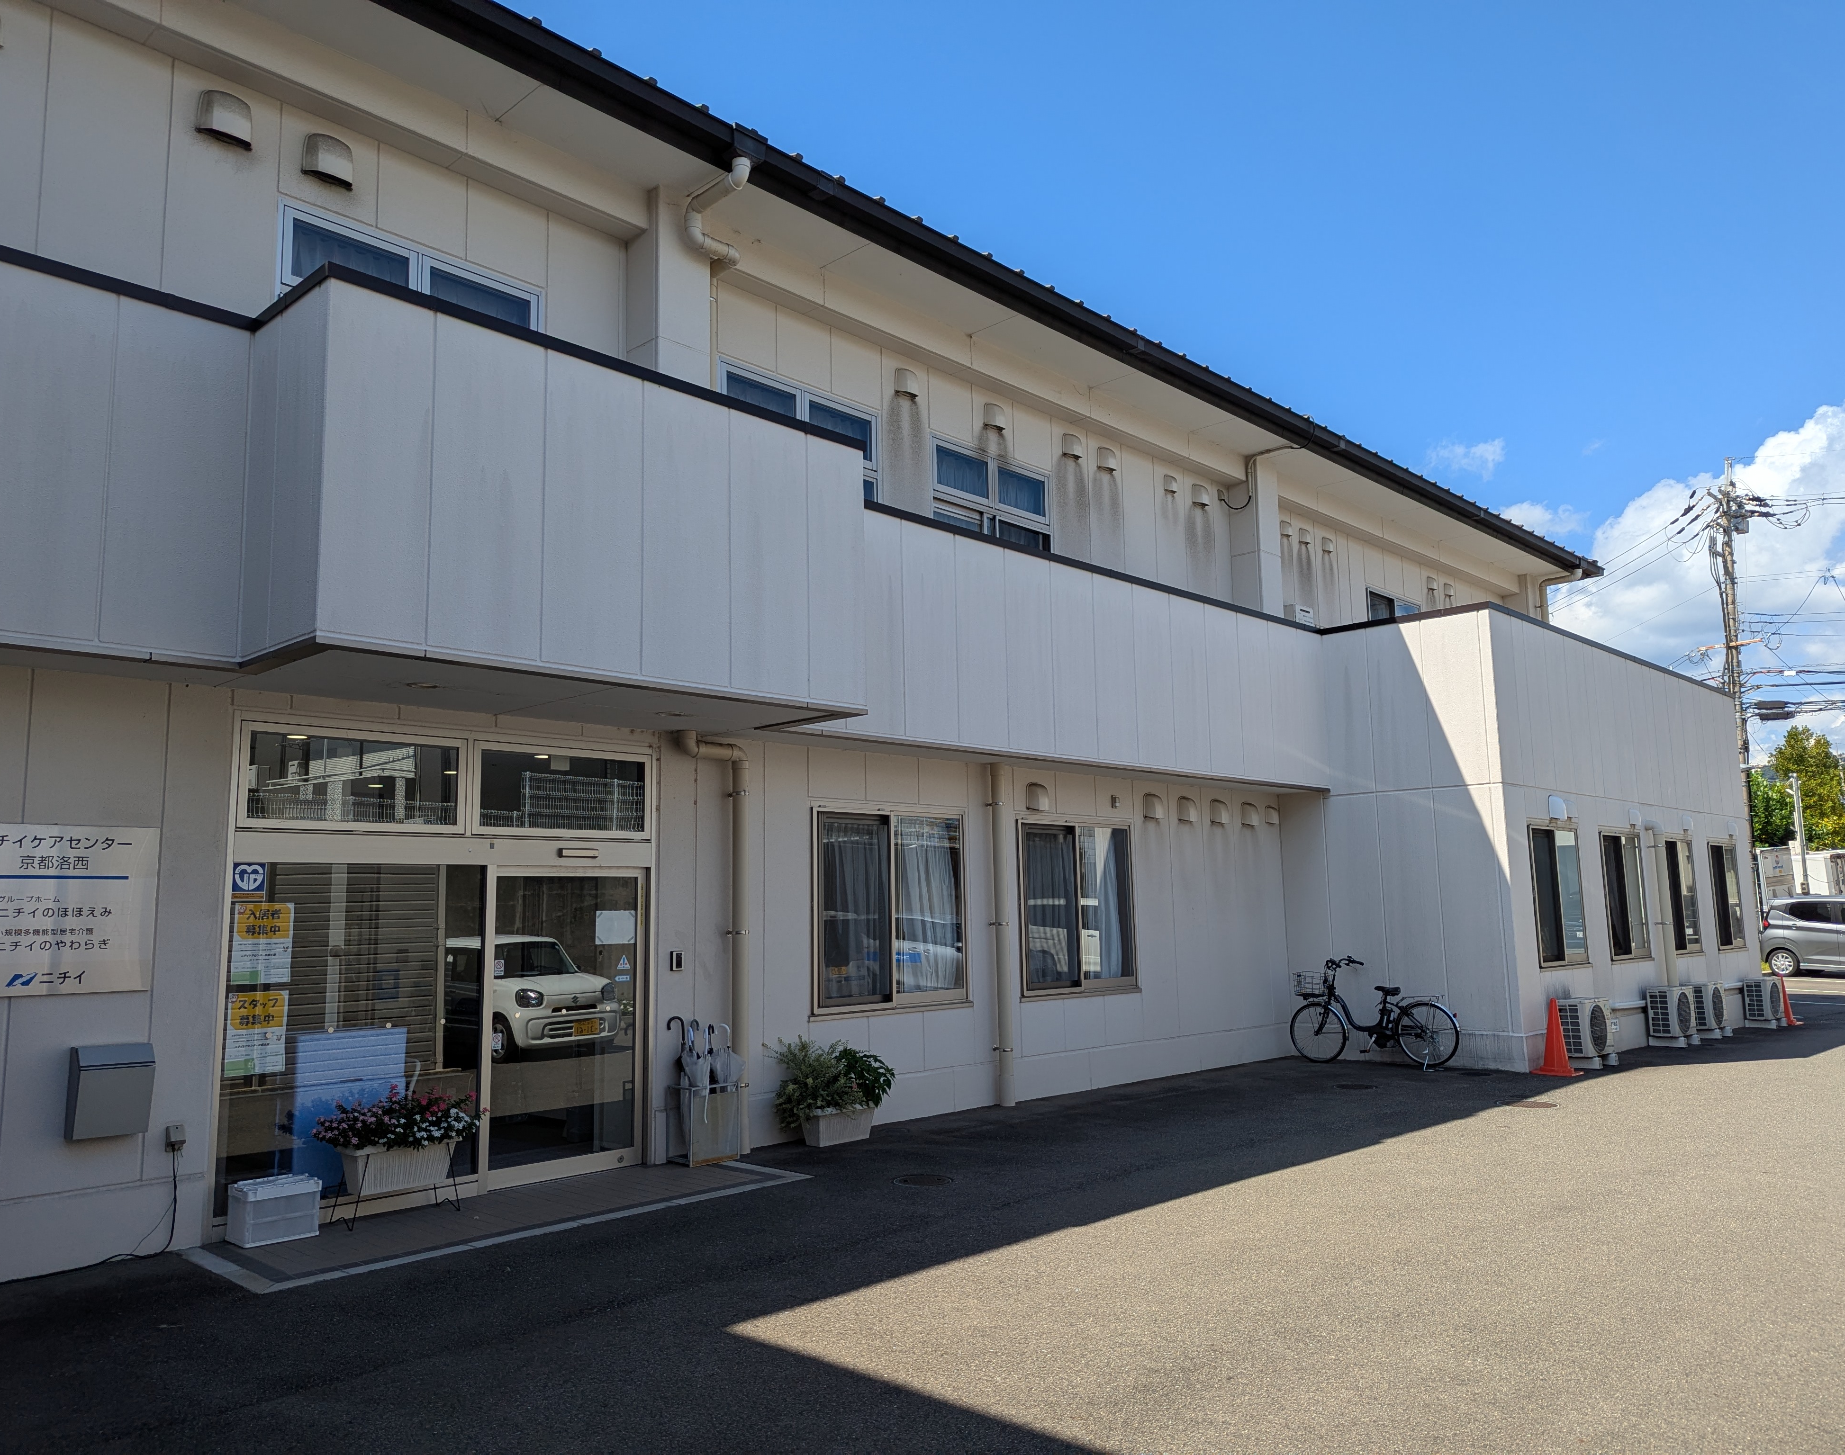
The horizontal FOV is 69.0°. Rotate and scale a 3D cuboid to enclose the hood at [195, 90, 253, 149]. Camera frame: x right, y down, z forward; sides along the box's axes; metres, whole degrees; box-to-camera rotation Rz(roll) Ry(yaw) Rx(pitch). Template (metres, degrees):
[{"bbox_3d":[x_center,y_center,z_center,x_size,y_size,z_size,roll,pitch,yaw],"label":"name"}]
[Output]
[{"bbox_3d":[-4.055,-3.589,7.851,0.130,0.300,0.290,-9,-11,43],"label":"hood"}]

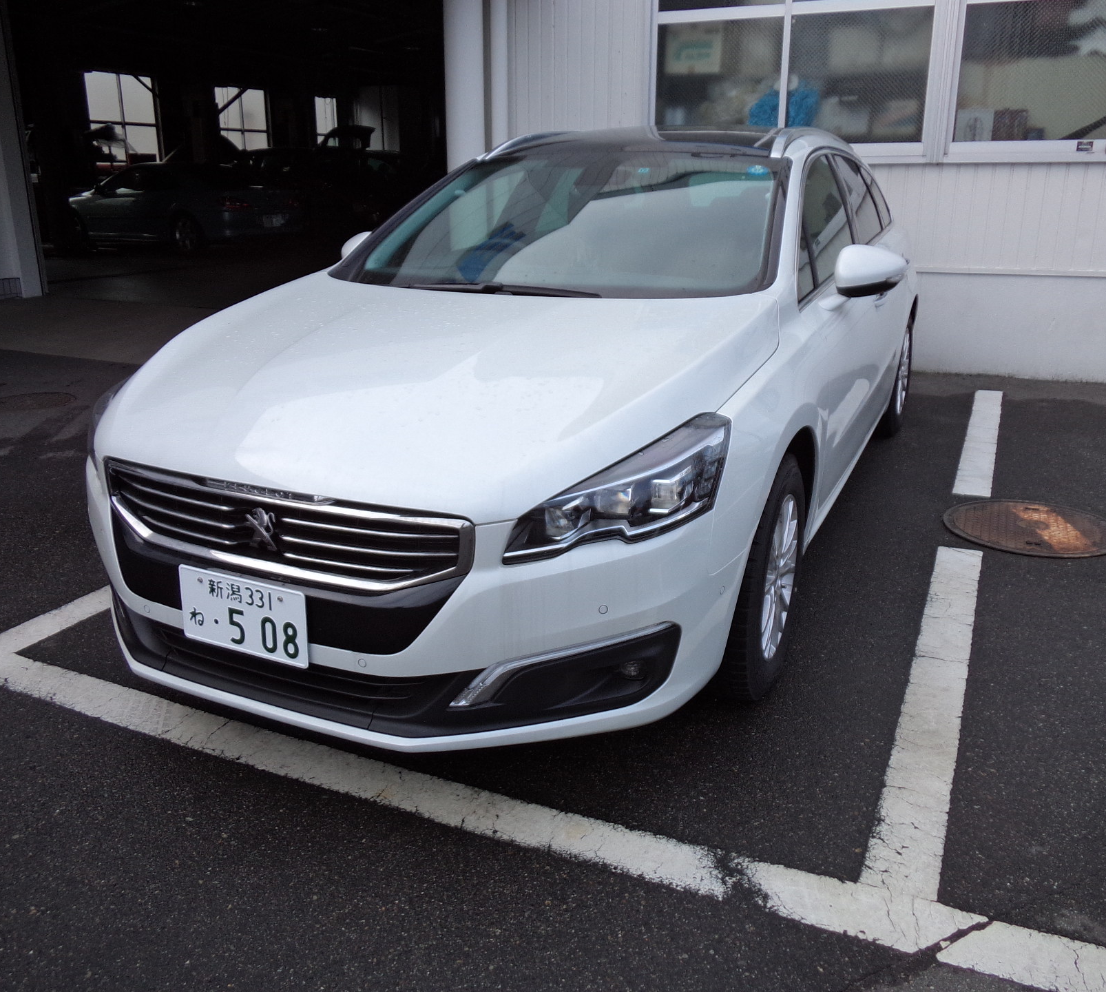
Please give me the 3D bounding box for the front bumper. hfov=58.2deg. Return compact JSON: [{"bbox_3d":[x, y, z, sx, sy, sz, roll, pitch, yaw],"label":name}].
[{"bbox_3d":[-0.519,0.189,2.259,1.800,0.530,0.570,9,21,24],"label":"front bumper"}]

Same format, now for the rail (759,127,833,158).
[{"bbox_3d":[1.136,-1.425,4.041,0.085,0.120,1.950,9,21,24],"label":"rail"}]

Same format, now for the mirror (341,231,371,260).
[{"bbox_3d":[-0.749,-0.916,3.696,0.215,0.160,0.160,13,23,33],"label":"mirror"}]

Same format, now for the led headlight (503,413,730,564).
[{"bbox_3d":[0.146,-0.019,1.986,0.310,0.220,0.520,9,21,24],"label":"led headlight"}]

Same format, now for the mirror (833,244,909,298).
[{"bbox_3d":[0.937,-0.662,2.949,0.215,0.160,0.160,5,20,15],"label":"mirror"}]

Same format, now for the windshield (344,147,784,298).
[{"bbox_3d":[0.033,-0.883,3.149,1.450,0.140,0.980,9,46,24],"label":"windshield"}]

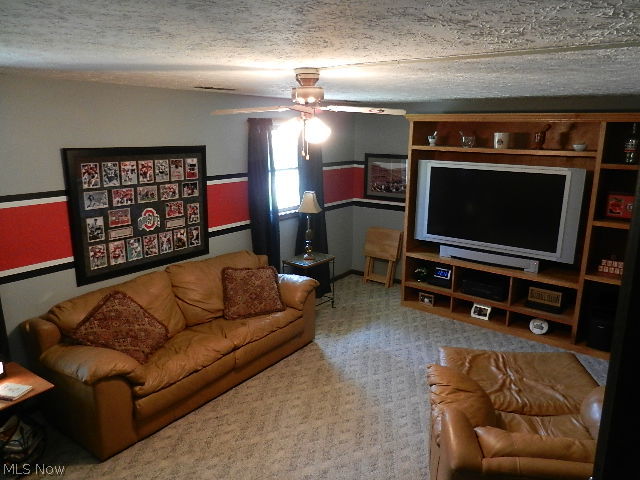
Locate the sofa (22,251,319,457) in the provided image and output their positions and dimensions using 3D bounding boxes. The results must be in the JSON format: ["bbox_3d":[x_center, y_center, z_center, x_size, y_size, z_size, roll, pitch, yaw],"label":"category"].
[{"bbox_3d":[-1.035,0.734,3.884,0.873,0.816,2.213,11,17,36],"label":"sofa"}]

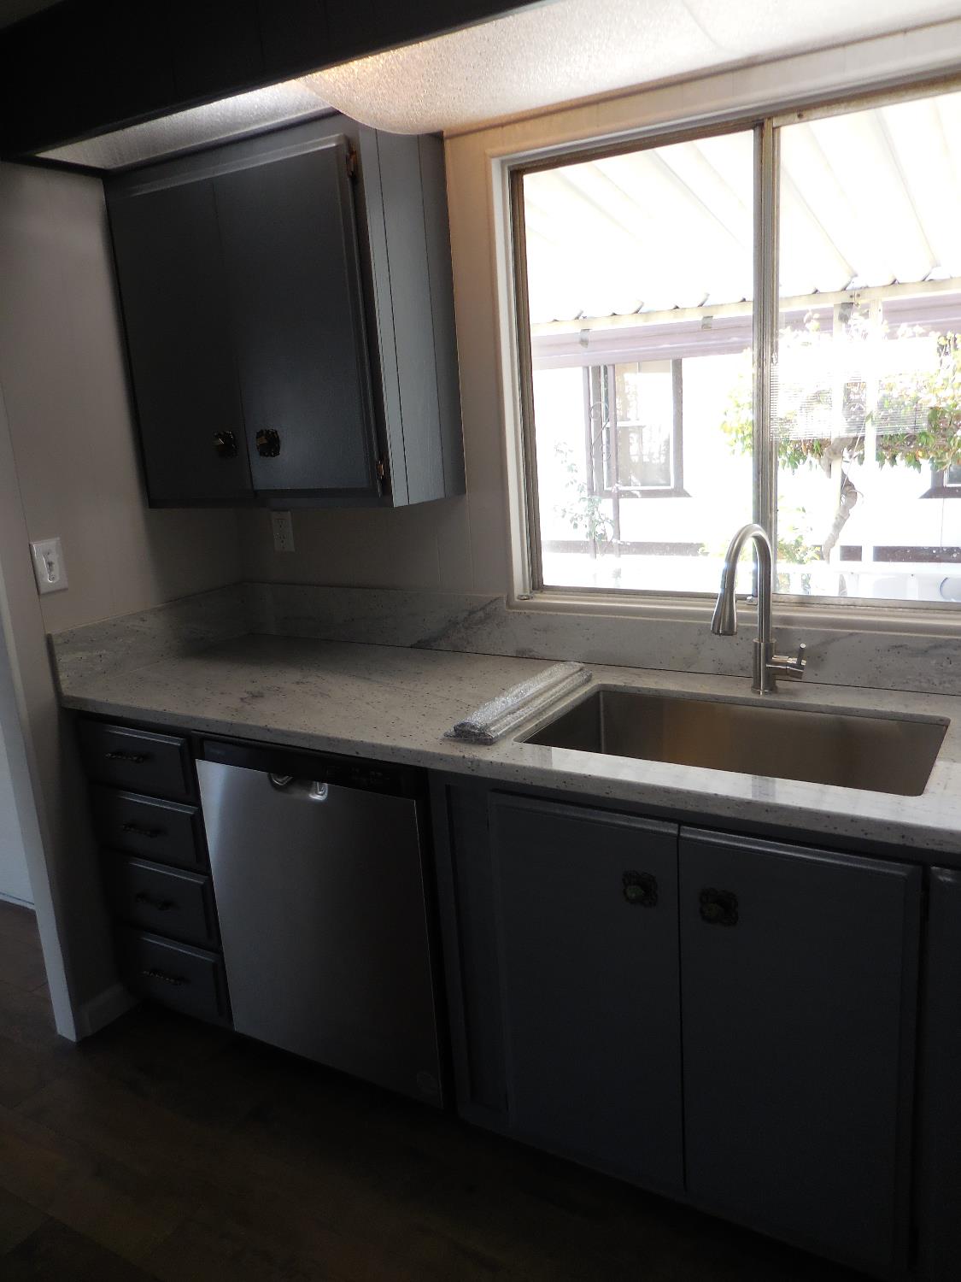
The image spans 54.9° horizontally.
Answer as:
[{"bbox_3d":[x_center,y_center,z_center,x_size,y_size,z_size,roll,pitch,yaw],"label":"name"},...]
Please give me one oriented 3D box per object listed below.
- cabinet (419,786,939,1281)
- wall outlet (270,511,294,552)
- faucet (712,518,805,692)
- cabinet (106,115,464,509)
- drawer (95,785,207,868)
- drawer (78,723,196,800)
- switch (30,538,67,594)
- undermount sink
[{"bbox_3d":[0.440,0.581,1.855,0.851,0.822,0.625,4,16,30],"label":"cabinet"},{"bbox_3d":[-0.555,-0.308,2.602,0.071,0.115,0.011,4,16,30],"label":"wall outlet"},{"bbox_3d":[0.548,-0.051,1.786,0.132,0.355,0.252,4,16,30],"label":"faucet"},{"bbox_3d":[-0.478,-0.736,2.244,0.782,0.793,0.326,4,16,30],"label":"cabinet"},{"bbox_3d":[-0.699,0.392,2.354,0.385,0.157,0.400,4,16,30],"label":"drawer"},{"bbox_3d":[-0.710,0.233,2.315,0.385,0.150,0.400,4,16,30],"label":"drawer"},{"bbox_3d":[-1.013,-0.174,2.179,0.013,0.119,0.074,4,16,30],"label":"switch"},{"bbox_3d":[0.460,0.287,1.717,0.715,0.225,0.405,4,16,30],"label":"undermount sink"}]

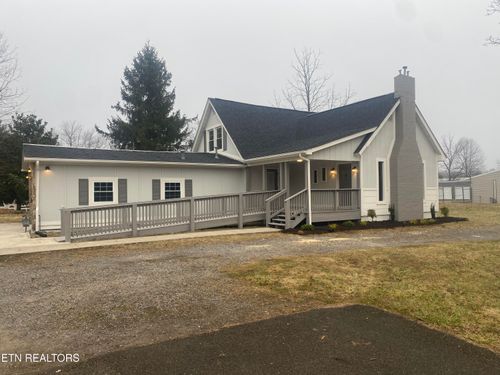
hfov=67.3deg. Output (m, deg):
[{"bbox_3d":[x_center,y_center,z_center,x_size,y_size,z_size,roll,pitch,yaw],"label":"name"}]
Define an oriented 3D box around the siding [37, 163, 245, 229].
[{"bbox_3d":[-3.970,0.370,15.860,8.800,2.350,0.200,0,0,-32],"label":"siding"}]

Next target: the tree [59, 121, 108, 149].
[{"bbox_3d":[-24.387,-4.057,55.000,7.300,11.514,7.300,0,0,0],"label":"tree"}]

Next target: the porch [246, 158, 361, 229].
[{"bbox_3d":[2.410,0.200,17.600,4.000,2.900,3.700,0,0,-32],"label":"porch"}]

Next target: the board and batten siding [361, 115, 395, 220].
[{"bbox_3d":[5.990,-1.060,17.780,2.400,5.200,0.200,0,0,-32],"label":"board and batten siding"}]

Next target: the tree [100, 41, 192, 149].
[{"bbox_3d":[-8.905,-5.328,32.000,7.800,14.057,7.800,0,0,0],"label":"tree"}]

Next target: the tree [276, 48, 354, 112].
[{"bbox_3d":[6.184,-5.813,36.000,7.500,15.026,7.500,0,0,0],"label":"tree"}]

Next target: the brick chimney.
[{"bbox_3d":[7.750,-2.120,18.520,1.950,7.500,0.650,0,0,-32],"label":"brick chimney"}]

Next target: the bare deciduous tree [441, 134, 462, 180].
[{"bbox_3d":[27.835,-2.820,52.000,3.400,9.040,3.400,0,0,0],"label":"bare deciduous tree"}]

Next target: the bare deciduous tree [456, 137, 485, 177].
[{"bbox_3d":[34.059,-3.089,58.000,4.500,9.577,4.500,0,0,0],"label":"bare deciduous tree"}]

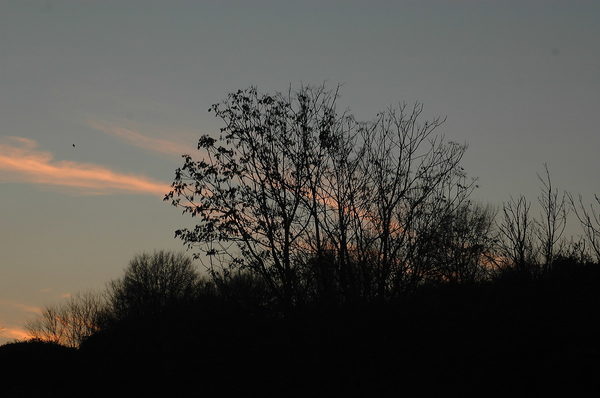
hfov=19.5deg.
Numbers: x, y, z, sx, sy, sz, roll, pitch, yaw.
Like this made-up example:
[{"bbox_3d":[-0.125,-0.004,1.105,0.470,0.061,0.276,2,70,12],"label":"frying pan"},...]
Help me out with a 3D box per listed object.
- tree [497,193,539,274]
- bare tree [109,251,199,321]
[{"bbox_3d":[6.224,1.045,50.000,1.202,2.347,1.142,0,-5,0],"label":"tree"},{"bbox_3d":[-6.754,4.144,80.000,4.212,3.571,4.002,0,-5,0],"label":"bare tree"}]

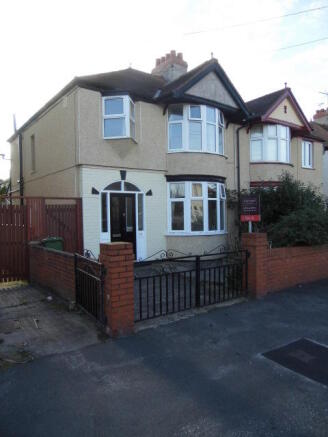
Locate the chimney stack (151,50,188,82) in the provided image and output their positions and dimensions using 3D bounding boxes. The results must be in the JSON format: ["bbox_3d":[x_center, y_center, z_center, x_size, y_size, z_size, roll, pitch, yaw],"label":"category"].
[{"bbox_3d":[0.299,-7.050,15.241,1.053,1.671,1.256,-2,1,-37],"label":"chimney stack"}]

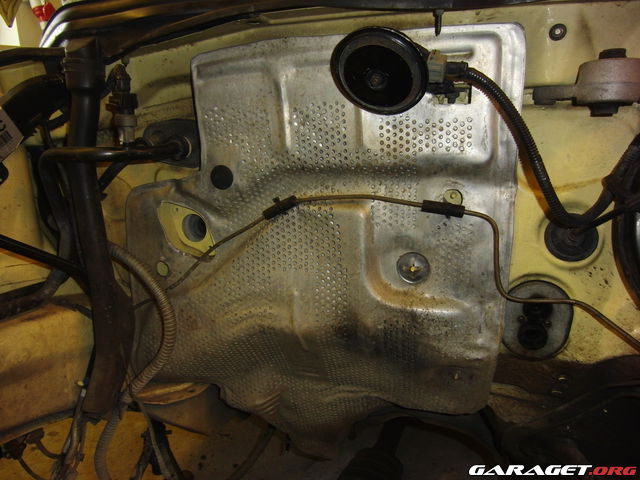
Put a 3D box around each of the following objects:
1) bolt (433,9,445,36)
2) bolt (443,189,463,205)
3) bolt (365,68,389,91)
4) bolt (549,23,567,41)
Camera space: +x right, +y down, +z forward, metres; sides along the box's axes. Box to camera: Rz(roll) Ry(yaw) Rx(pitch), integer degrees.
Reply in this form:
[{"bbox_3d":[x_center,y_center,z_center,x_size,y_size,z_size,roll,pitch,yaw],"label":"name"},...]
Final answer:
[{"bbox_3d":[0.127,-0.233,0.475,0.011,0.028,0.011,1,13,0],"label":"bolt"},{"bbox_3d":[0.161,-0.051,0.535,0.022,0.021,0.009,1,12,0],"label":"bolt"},{"bbox_3d":[0.060,-0.170,0.470,0.022,0.022,0.012,0,-7,-6],"label":"bolt"},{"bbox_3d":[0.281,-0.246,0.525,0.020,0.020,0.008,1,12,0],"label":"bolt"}]

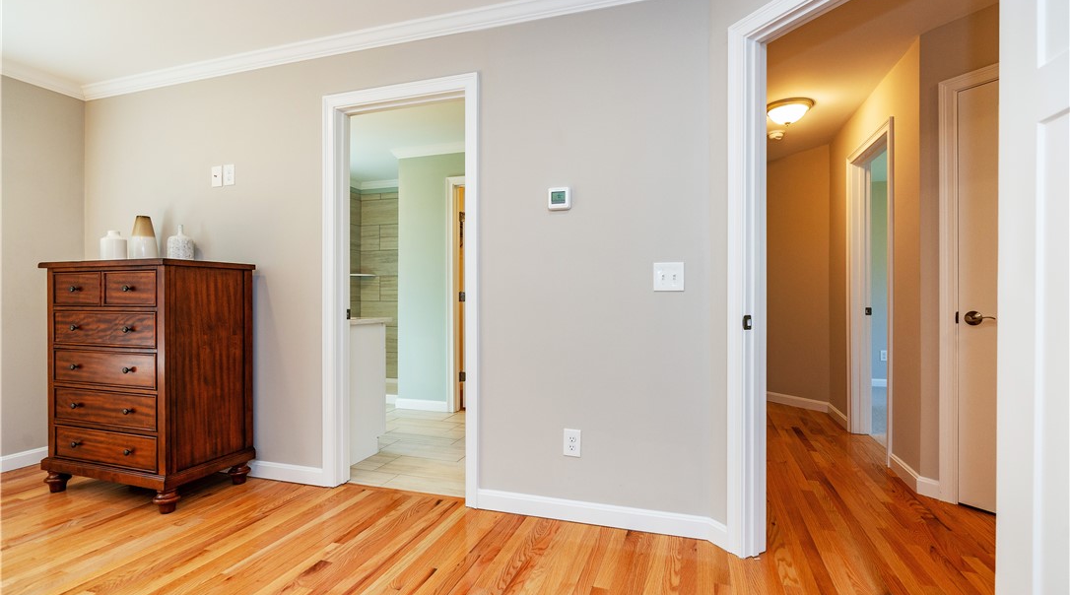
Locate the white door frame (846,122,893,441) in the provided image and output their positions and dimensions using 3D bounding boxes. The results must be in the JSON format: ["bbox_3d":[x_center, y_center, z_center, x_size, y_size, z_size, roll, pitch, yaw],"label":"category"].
[{"bbox_3d":[2.312,-0.018,3.199,0.140,2.083,0.792,0,0,18],"label":"white door frame"}]

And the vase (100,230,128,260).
[{"bbox_3d":[-2.374,-0.278,2.681,0.114,0.194,0.114,0,0,17],"label":"vase"}]

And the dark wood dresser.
[{"bbox_3d":[-2.096,0.420,2.597,0.899,1.202,0.502,0,0,17],"label":"dark wood dresser"}]

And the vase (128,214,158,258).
[{"bbox_3d":[-2.145,-0.314,2.611,0.123,0.265,0.123,0,0,17],"label":"vase"}]

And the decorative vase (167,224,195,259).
[{"bbox_3d":[-1.943,-0.290,2.612,0.123,0.216,0.123,0,0,17],"label":"decorative vase"}]

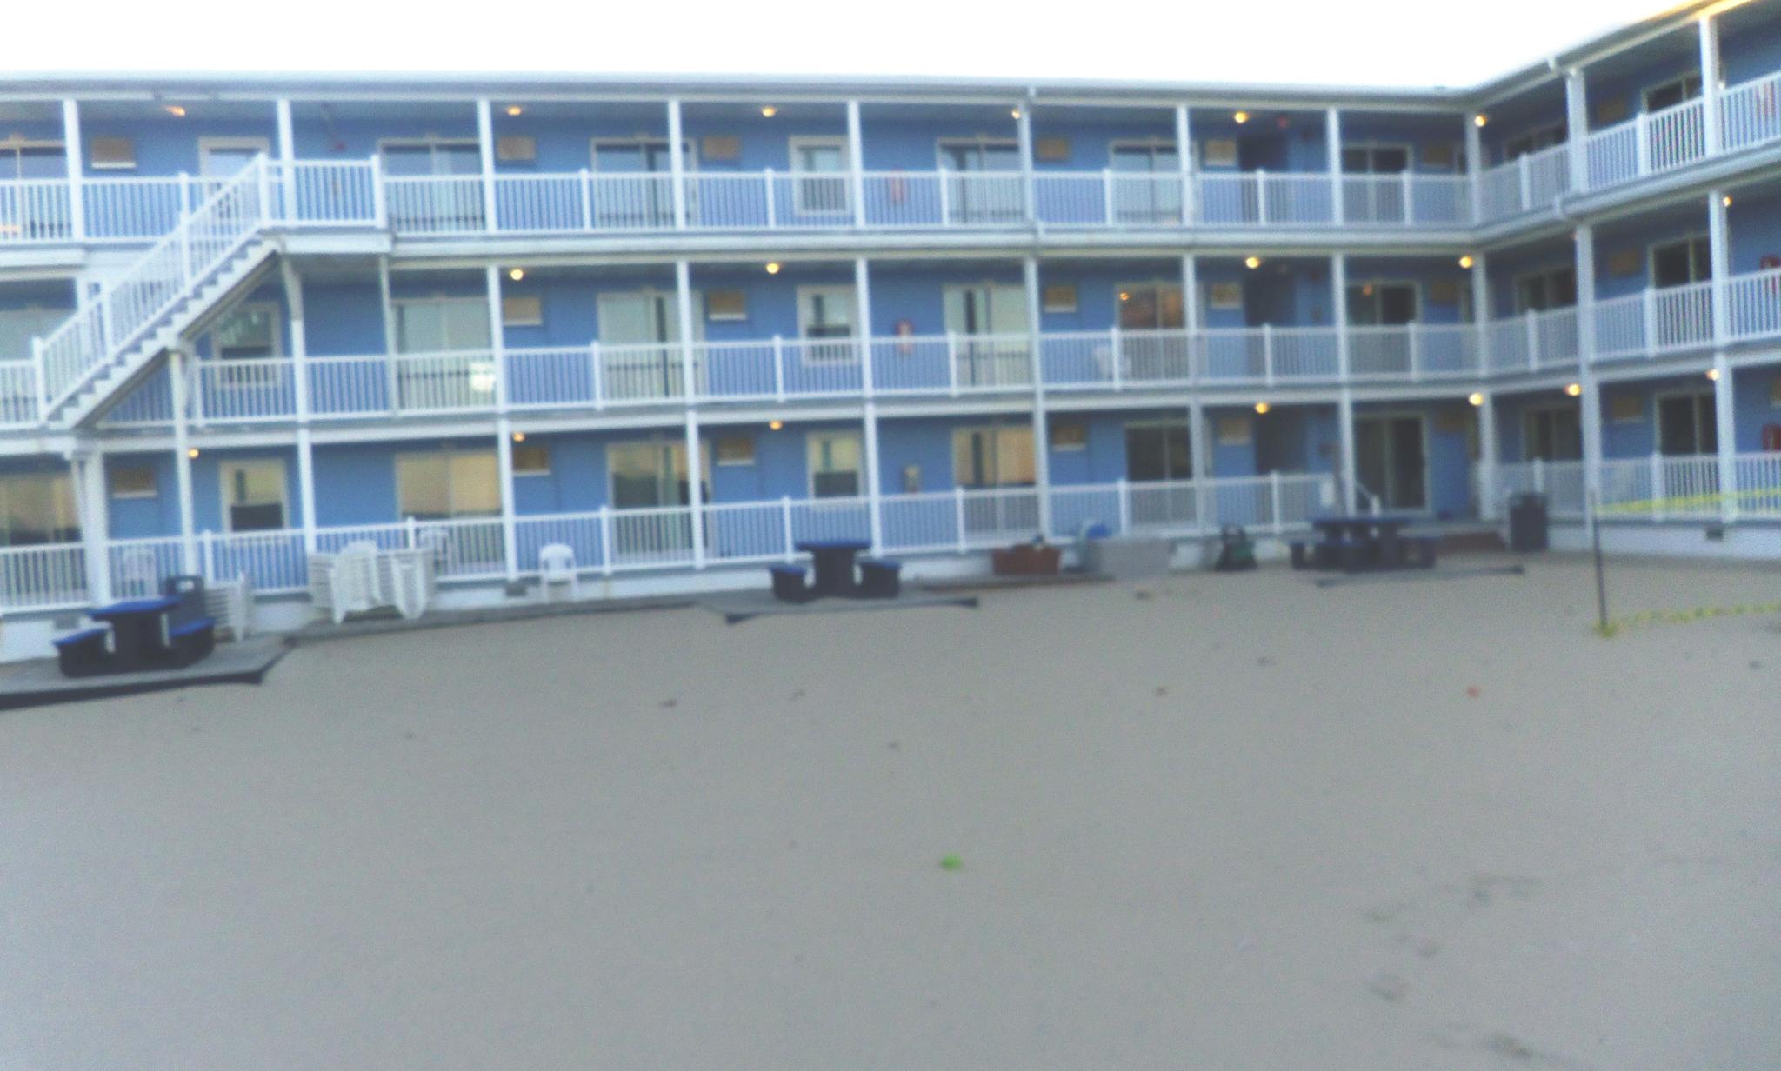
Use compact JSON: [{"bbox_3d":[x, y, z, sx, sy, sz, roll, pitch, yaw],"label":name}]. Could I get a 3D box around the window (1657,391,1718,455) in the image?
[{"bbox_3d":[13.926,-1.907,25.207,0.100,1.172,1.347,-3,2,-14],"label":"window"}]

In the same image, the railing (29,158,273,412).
[{"bbox_3d":[-10.306,-3.533,20.172,3.117,3.538,0.120,-3,2,-14],"label":"railing"}]

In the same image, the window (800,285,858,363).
[{"bbox_3d":[-1.136,-3.824,26.136,1.010,1.350,0.100,-4,3,-14],"label":"window"}]

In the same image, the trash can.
[{"bbox_3d":[10.655,-0.209,24.087,0.581,1.000,0.581,-3,2,-14],"label":"trash can"}]

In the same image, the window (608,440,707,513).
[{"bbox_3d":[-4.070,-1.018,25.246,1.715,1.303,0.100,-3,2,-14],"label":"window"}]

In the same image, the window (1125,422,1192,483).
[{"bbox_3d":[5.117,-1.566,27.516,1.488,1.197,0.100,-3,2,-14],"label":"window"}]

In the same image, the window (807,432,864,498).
[{"bbox_3d":[-0.990,-1.232,26.006,1.026,1.275,0.100,-3,2,-14],"label":"window"}]

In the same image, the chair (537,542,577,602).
[{"bbox_3d":[-5.241,0.569,22.657,0.560,0.890,0.580,-4,3,-14],"label":"chair"}]

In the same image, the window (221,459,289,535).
[{"bbox_3d":[-10.456,-0.621,23.669,1.019,1.293,0.100,-3,2,-14],"label":"window"}]

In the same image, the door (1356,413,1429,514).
[{"bbox_3d":[10.086,-1.461,29.090,1.750,1.970,0.100,-4,3,-14],"label":"door"}]

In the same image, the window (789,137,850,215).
[{"bbox_3d":[-1.293,-6.489,25.990,1.060,1.340,0.100,-4,3,-14],"label":"window"}]

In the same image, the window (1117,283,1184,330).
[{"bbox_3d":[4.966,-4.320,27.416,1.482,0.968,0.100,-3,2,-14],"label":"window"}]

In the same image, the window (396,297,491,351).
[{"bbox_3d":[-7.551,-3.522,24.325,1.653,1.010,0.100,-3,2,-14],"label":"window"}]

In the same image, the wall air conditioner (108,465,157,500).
[{"bbox_3d":[-12.287,-0.858,23.385,0.710,0.520,0.120,-4,3,-14],"label":"wall air conditioner"}]

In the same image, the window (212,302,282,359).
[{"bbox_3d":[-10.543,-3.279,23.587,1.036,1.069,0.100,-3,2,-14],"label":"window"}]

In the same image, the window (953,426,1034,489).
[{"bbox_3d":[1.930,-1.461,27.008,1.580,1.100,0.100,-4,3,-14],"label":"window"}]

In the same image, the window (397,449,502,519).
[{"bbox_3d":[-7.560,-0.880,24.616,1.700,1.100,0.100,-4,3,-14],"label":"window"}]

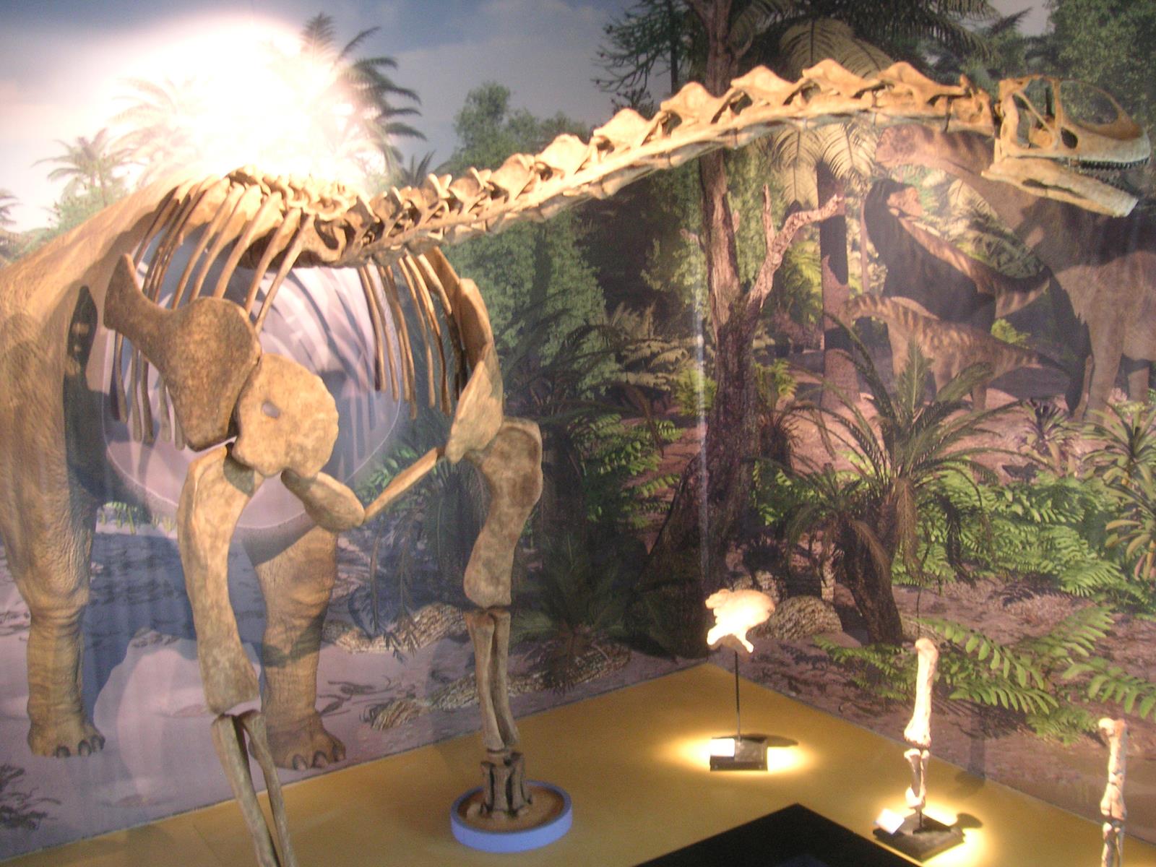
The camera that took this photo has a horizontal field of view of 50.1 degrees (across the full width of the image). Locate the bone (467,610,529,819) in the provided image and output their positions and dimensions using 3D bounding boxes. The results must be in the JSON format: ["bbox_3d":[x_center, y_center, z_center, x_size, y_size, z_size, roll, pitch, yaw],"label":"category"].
[{"bbox_3d":[-0.211,0.695,3.125,0.160,0.530,0.140,-9,11,-38],"label":"bone"}]

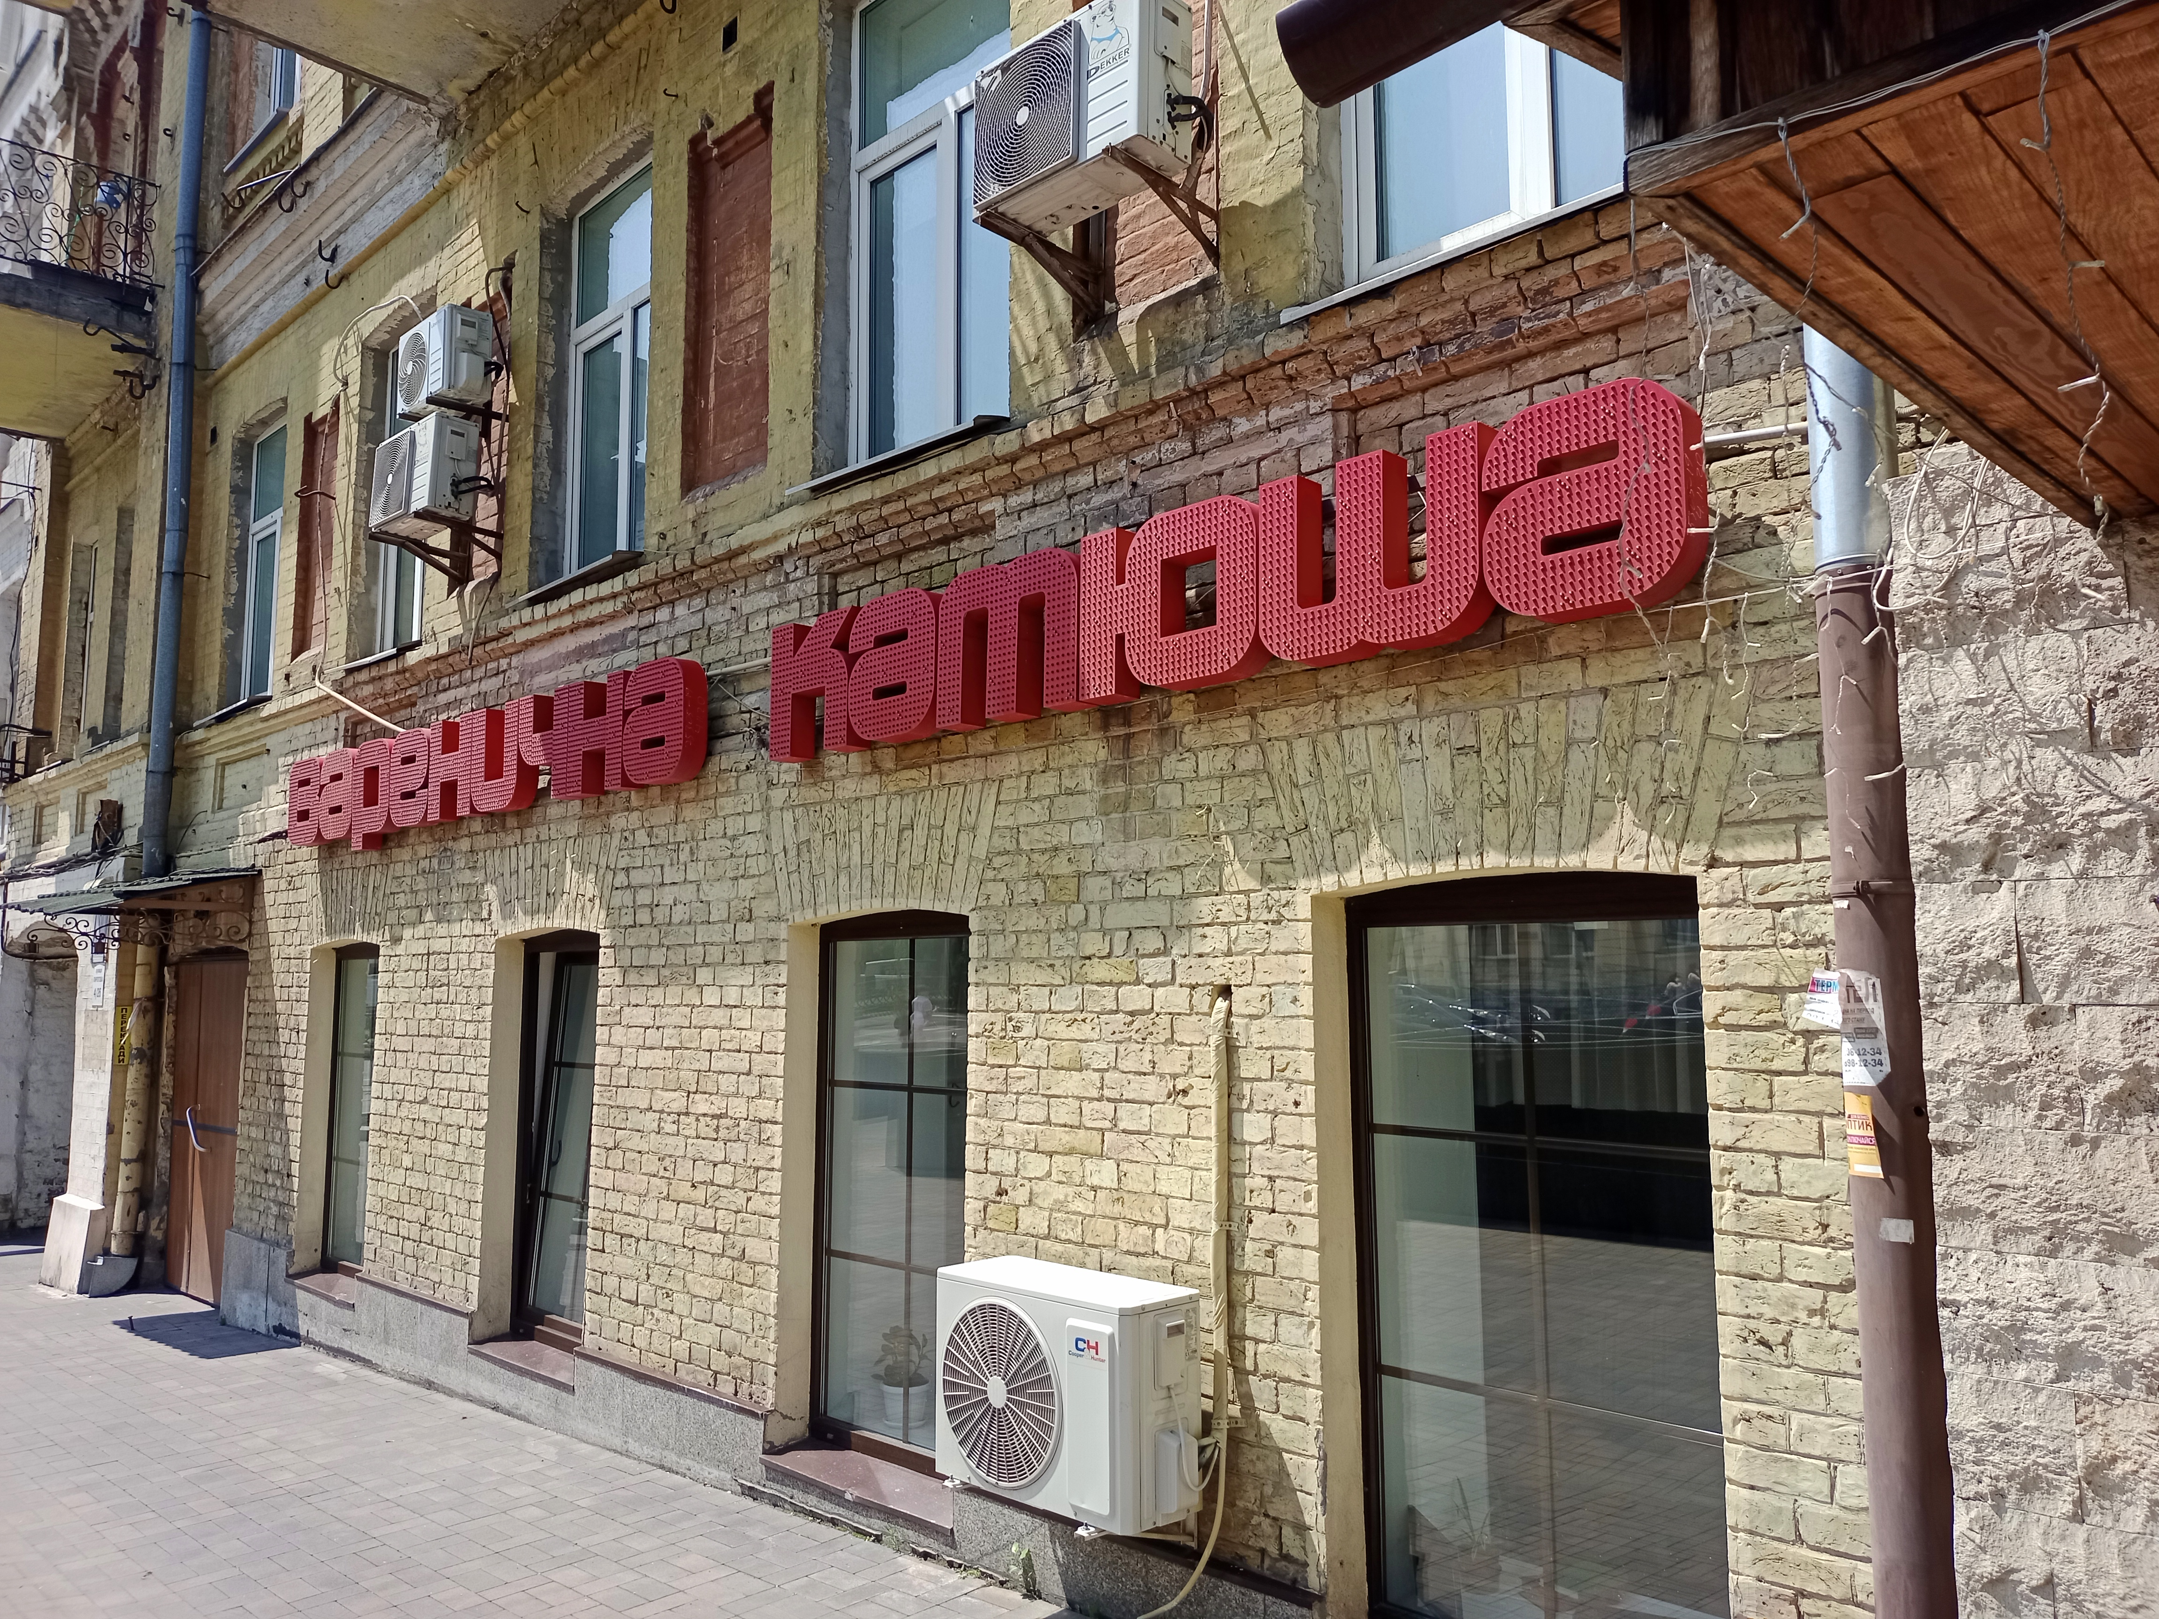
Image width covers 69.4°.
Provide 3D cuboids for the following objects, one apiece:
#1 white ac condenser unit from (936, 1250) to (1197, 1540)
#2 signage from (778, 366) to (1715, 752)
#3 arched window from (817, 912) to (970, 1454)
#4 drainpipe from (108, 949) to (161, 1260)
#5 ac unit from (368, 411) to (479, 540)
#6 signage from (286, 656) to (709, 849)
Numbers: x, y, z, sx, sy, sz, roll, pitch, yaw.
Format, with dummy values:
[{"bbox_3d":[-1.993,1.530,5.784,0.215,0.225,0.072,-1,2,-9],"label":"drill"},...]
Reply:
[{"bbox_3d":[-0.025,1.548,4.198,0.315,0.546,0.742,6,-9,-44],"label":"white ac condenser unit"},{"bbox_3d":[0.107,-0.551,4.456,0.100,0.480,3.370,6,-9,-44],"label":"signage"},{"bbox_3d":[-0.611,1.297,5.395,0.090,1.893,1.030,6,-9,-44],"label":"arched window"},{"bbox_3d":[-6.197,1.848,10.222,0.140,2.120,0.140,6,-9,-44],"label":"drainpipe"},{"bbox_3d":[-3.375,-1.675,8.036,0.260,0.492,0.791,6,-9,-44],"label":"ac unit"},{"bbox_3d":[-3.077,-0.155,7.686,0.100,0.557,4.521,6,-9,-44],"label":"signage"}]

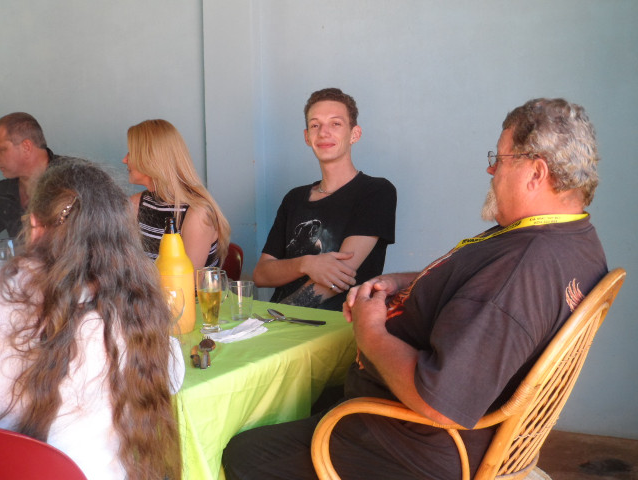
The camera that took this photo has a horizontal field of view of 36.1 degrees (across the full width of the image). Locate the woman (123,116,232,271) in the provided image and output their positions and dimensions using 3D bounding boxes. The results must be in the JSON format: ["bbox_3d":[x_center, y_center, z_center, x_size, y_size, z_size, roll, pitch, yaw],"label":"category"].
[{"bbox_3d":[-0.688,0.224,3.379,0.450,1.270,0.750,6,11,38],"label":"woman"}]

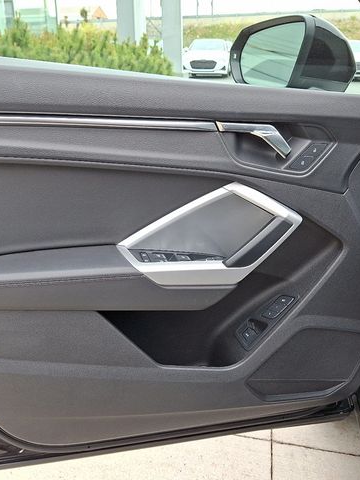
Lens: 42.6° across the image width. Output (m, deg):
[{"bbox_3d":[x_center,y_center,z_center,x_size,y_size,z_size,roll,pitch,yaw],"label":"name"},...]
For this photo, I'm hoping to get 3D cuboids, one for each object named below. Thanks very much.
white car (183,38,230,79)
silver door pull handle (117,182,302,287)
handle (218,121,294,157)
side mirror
[{"bbox_3d":[1.490,-8.157,20.783,1.880,1.460,4.750,5,23,10],"label":"white car"},{"bbox_3d":[0.058,-0.016,0.855,0.335,0.160,0.080,-4,23,-11],"label":"silver door pull handle"},{"bbox_3d":[0.133,-0.179,0.825,0.140,0.065,0.035,-4,23,-11],"label":"handle"},{"bbox_3d":[0.243,-0.397,0.997,0.145,0.160,0.230,-17,29,-36],"label":"side mirror"}]

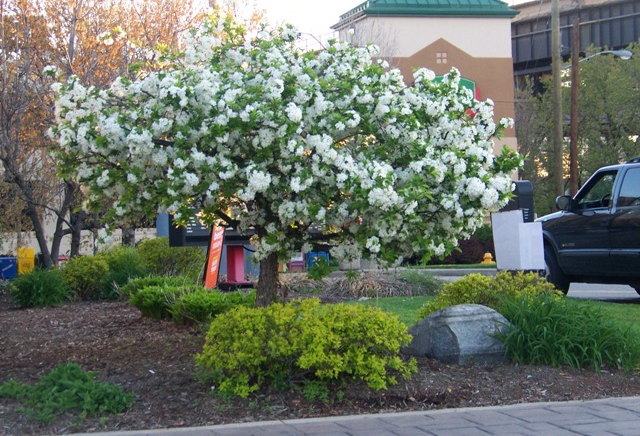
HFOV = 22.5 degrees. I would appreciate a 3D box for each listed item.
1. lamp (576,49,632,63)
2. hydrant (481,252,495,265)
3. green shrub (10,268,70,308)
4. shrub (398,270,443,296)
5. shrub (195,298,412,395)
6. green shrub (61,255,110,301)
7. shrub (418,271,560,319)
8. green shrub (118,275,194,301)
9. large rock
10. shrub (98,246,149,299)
[{"bbox_3d":[9.551,-5.455,54.000,1.900,0.460,0.360,-1,0,0],"label":"lamp"},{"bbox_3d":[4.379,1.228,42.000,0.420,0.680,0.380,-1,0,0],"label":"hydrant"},{"bbox_3d":[-3.400,0.844,19.600,0.743,0.457,0.700,-1,0,0],"label":"green shrub"},{"bbox_3d":[1.287,0.849,20.600,0.615,0.352,0.550,-1,0,0],"label":"shrub"},{"bbox_3d":[-0.084,0.779,10.000,1.368,0.545,1.100,-1,0,0],"label":"shrub"},{"bbox_3d":[-2.989,0.757,20.500,0.688,0.583,0.650,-1,0,0],"label":"green shrub"},{"bbox_3d":[1.486,0.738,14.100,1.245,0.539,1.050,-1,0,0],"label":"shrub"},{"bbox_3d":[-1.899,0.869,18.800,0.935,0.394,0.750,-1,0,0],"label":"green shrub"},{"bbox_3d":[1.002,0.830,11.600,0.786,0.412,0.600,-1,0,0],"label":"large rock"},{"bbox_3d":[-2.577,0.714,21.200,0.685,0.677,0.650,-1,0,0],"label":"shrub"}]

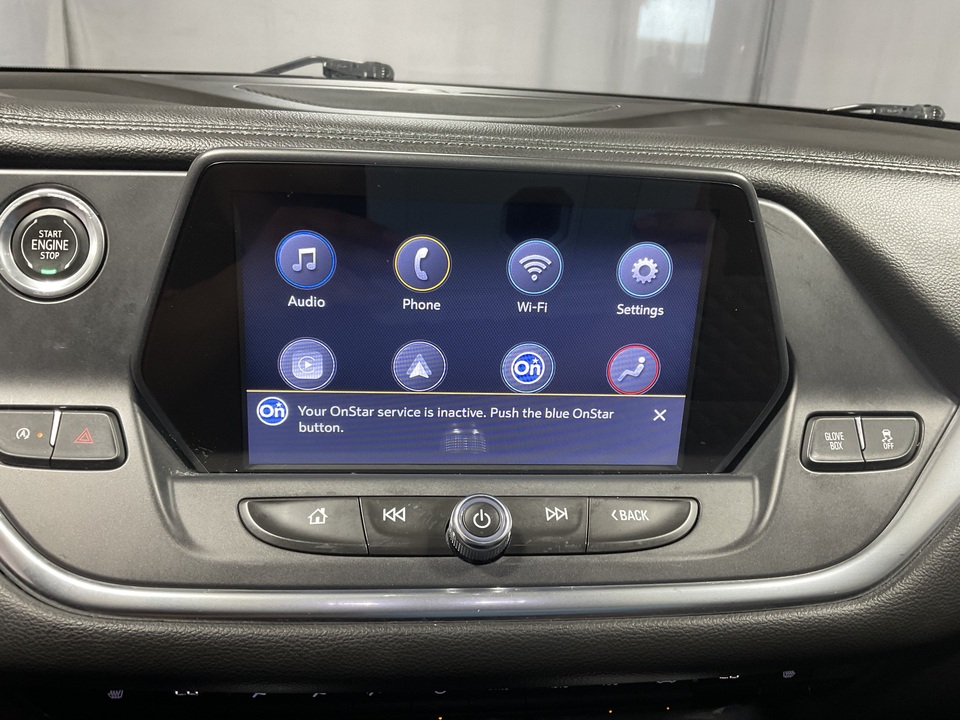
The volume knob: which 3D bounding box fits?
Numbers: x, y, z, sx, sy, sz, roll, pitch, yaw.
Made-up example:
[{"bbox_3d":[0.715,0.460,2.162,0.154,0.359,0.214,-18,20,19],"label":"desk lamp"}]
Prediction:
[{"bbox_3d":[0.000,0.062,0.295,0.023,0.016,0.023,1,59,-7],"label":"volume knob"}]

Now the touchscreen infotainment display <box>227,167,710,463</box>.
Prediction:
[{"bbox_3d":[-0.001,-0.013,0.312,0.181,0.114,0.014,1,17,-7],"label":"touchscreen infotainment display"}]

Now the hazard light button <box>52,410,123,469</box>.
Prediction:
[{"bbox_3d":[-0.141,0.029,0.289,0.022,0.019,0.007,1,-24,-7],"label":"hazard light button"}]

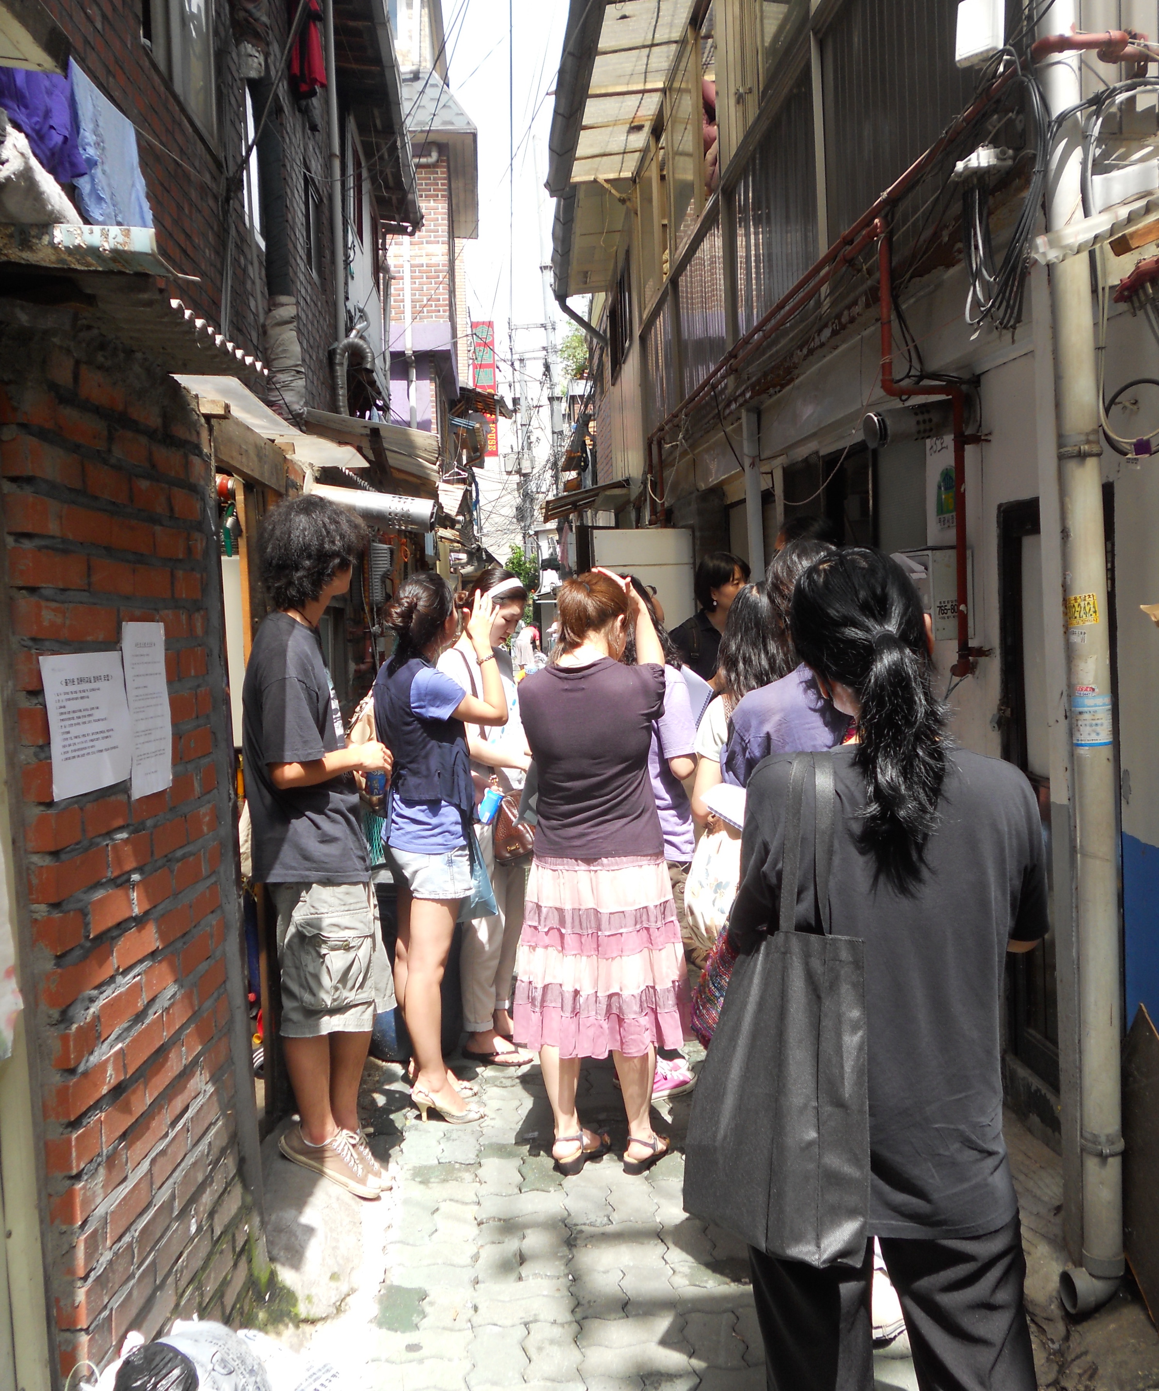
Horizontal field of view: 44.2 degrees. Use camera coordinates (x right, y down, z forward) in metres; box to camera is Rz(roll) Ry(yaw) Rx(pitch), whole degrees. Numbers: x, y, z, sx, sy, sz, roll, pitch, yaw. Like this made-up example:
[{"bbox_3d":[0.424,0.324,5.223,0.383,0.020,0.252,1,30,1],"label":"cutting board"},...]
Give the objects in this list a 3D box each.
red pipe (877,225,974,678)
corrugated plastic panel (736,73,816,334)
[{"bbox_3d":[1.004,-0.707,4.143,0.249,1.313,0.070,-2,3,-4],"label":"red pipe"},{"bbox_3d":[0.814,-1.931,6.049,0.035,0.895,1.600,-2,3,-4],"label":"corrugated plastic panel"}]

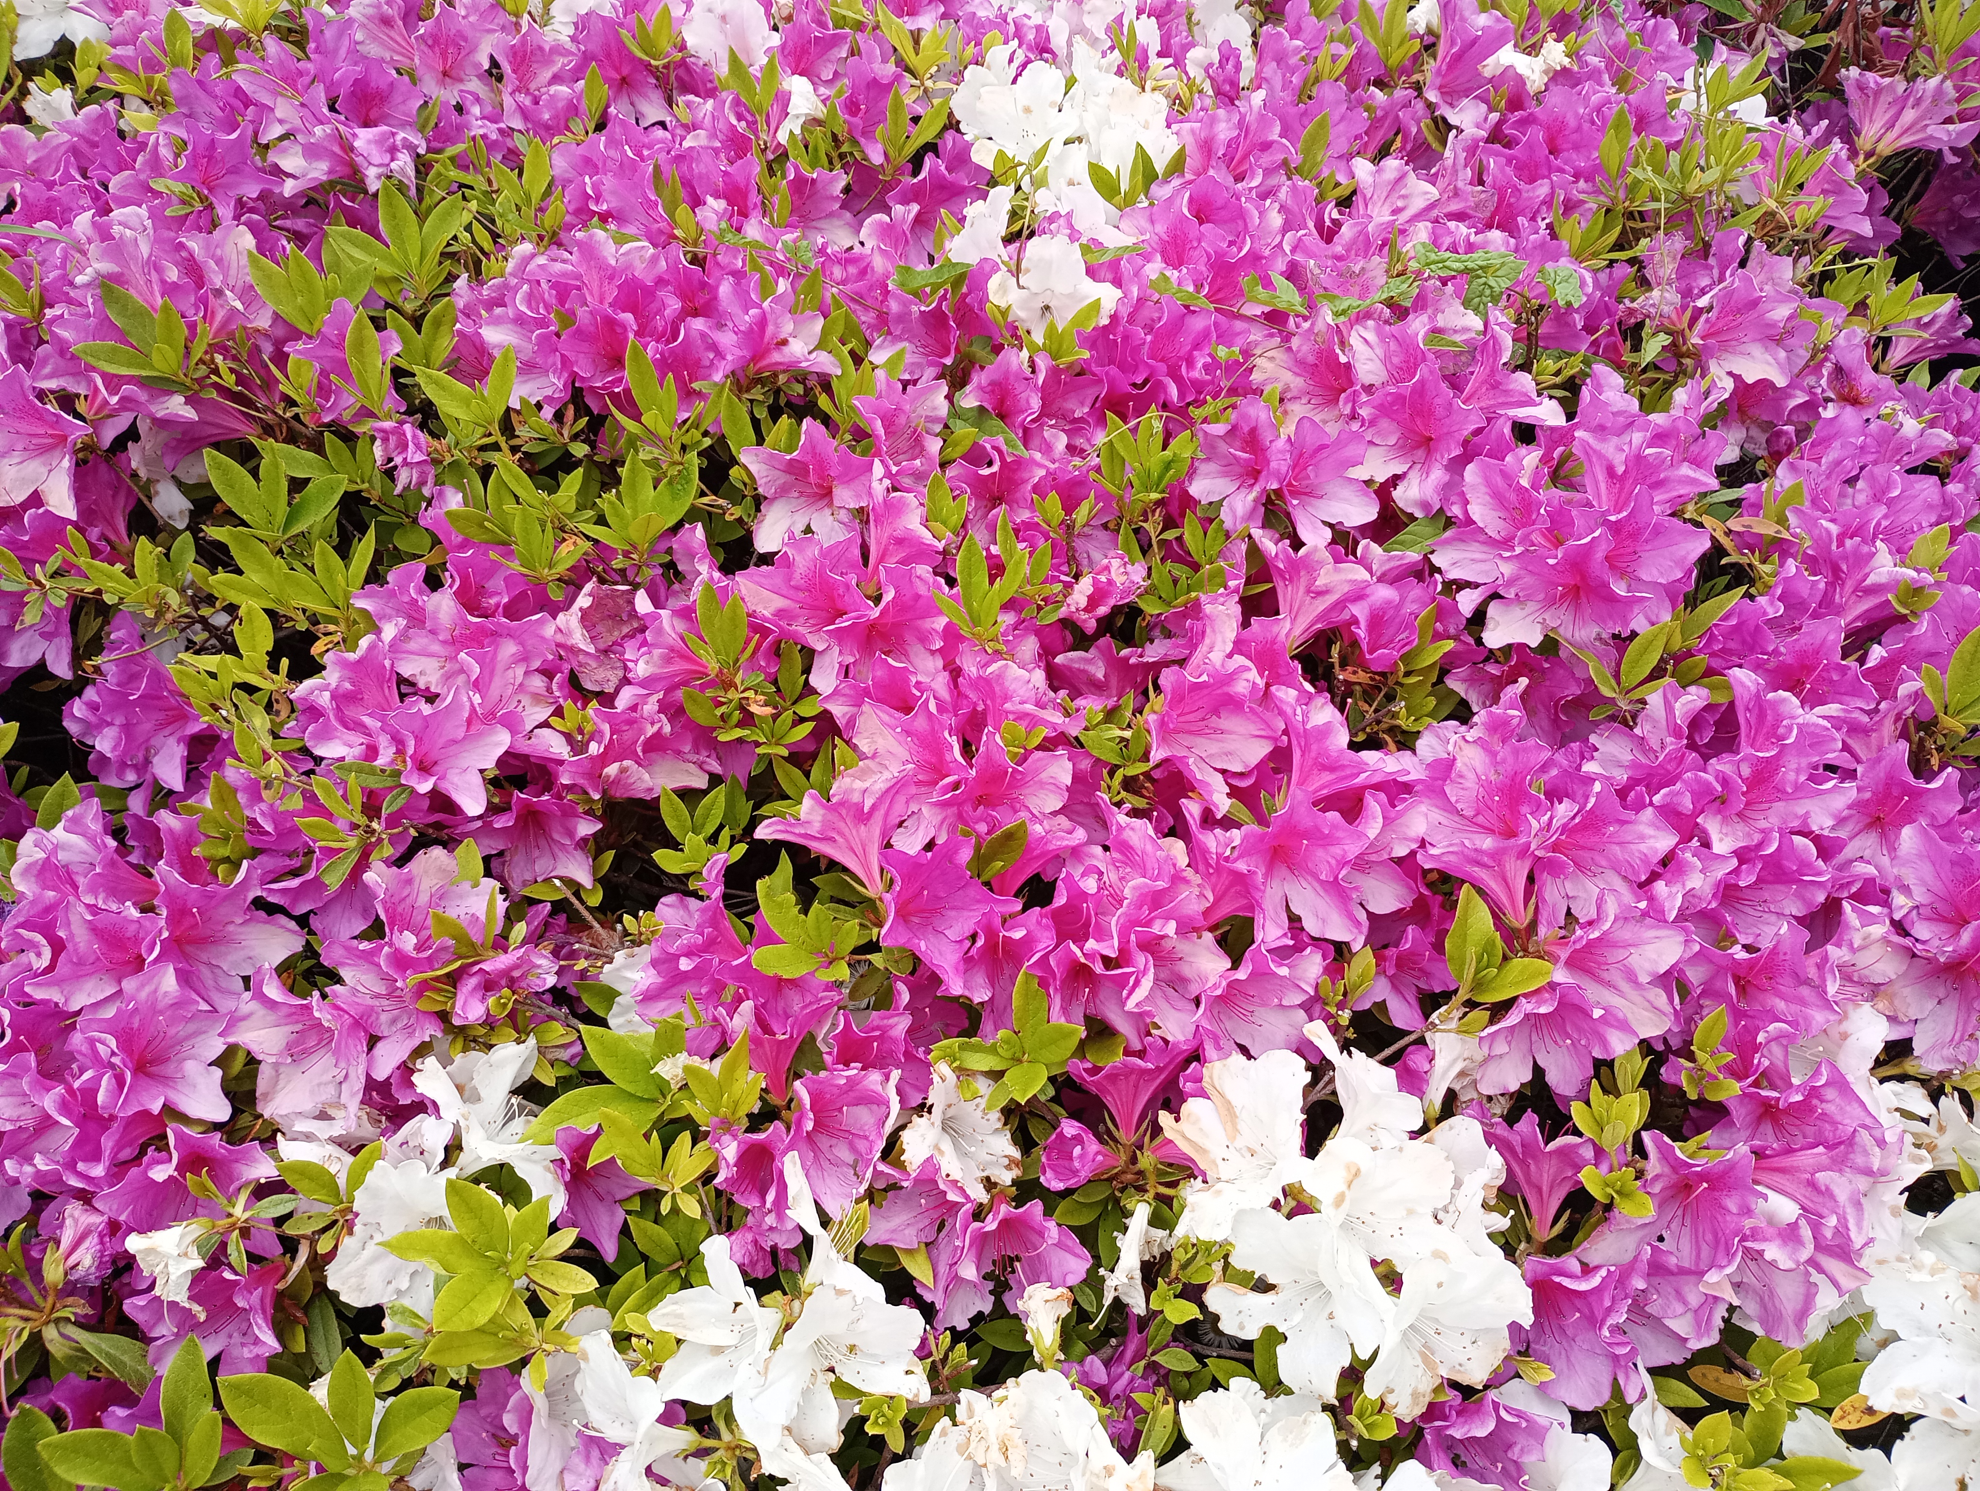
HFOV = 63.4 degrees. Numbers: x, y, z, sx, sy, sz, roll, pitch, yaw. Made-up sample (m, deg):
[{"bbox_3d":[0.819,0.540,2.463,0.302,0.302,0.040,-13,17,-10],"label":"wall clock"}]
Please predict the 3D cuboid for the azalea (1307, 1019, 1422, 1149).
[{"bbox_3d":[0.152,0.139,0.653,0.052,0.052,0.050,24,54,19],"label":"azalea"}]

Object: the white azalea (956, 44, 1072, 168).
[{"bbox_3d":[0.016,-0.437,1.100,0.082,0.080,0.052,6,6,5],"label":"white azalea"}]

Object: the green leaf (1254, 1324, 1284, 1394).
[{"bbox_3d":[0.109,0.239,0.625,0.012,0.007,0.028,-2,84,0],"label":"green leaf"}]

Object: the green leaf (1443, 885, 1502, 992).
[{"bbox_3d":[0.204,0.080,0.680,0.022,0.010,0.045,-2,81,-6],"label":"green leaf"}]

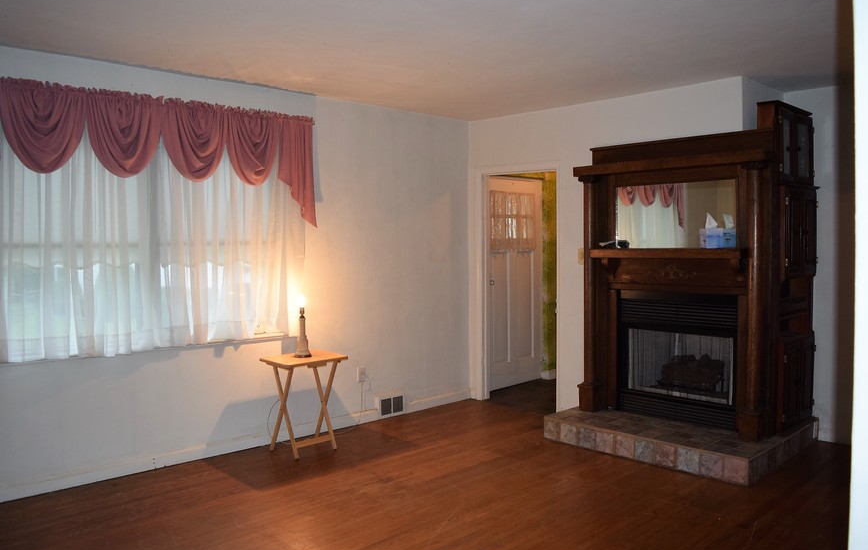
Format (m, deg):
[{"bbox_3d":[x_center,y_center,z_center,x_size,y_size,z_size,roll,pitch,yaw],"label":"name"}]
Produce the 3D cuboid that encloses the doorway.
[{"bbox_3d":[0.786,0.138,5.712,0.781,2.030,0.120,2,4,45],"label":"doorway"}]

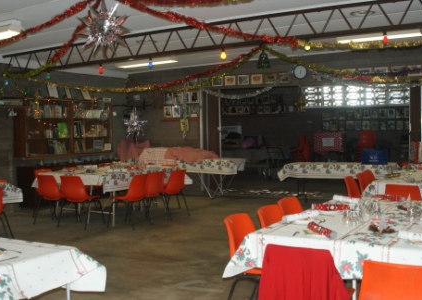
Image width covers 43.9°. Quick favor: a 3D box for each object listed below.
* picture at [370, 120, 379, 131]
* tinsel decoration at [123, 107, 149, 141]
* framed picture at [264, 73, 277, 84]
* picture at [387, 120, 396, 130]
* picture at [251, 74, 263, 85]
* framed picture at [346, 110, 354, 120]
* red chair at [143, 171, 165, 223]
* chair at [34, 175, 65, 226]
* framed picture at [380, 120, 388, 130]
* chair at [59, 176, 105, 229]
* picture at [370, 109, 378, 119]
[{"bbox_3d":[4.128,-0.611,13.207,0.189,0.237,0.025,1,3,29],"label":"picture"},{"bbox_3d":[-1.587,-0.568,11.000,0.515,0.694,0.300,0,2,31],"label":"tinsel decoration"},{"bbox_3d":[1.147,-1.369,10.050,0.255,0.215,0.025,1,4,25],"label":"framed picture"},{"bbox_3d":[4.757,-0.640,13.791,0.190,0.250,0.025,0,3,27],"label":"picture"},{"bbox_3d":[0.900,-1.370,10.168,0.250,0.205,0.025,1,4,25],"label":"picture"},{"bbox_3d":[3.790,-0.961,14.289,0.190,0.250,0.025,0,3,27],"label":"framed picture"},{"bbox_3d":[-0.984,0.750,8.569,0.530,0.795,0.490,0,2,31],"label":"red chair"},{"bbox_3d":[-2.319,0.737,7.885,0.500,0.750,0.520,1,3,29],"label":"chair"},{"bbox_3d":[4.640,-0.654,14.060,0.183,0.250,0.030,0,2,31],"label":"framed picture"},{"bbox_3d":[-1.890,0.742,7.652,0.500,0.750,0.520,1,3,29],"label":"chair"},{"bbox_3d":[4.066,-0.904,13.069,0.190,0.240,0.025,1,4,25],"label":"picture"}]

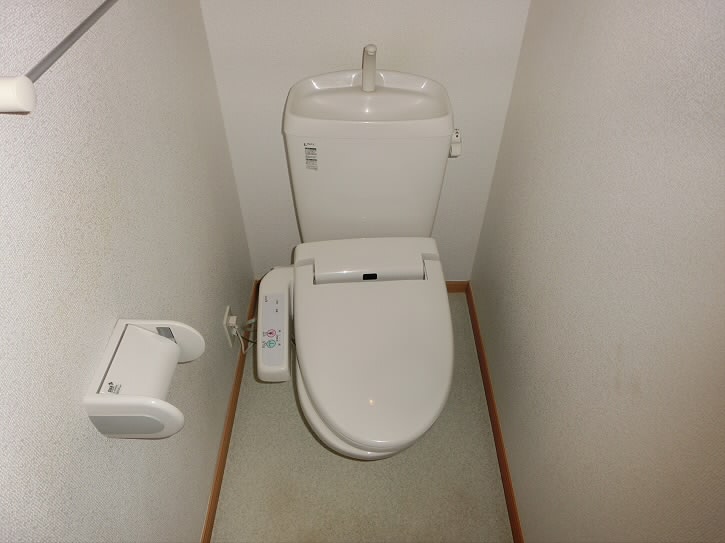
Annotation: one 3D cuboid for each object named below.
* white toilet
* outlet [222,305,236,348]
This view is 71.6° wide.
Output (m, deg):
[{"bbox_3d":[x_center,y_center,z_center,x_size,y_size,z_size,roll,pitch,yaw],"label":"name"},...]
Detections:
[{"bbox_3d":[-0.002,0.025,1.248,0.490,0.950,0.805,0,44,0],"label":"white toilet"},{"bbox_3d":[-0.382,0.163,1.476,0.014,0.120,0.072,0,44,0],"label":"outlet"}]

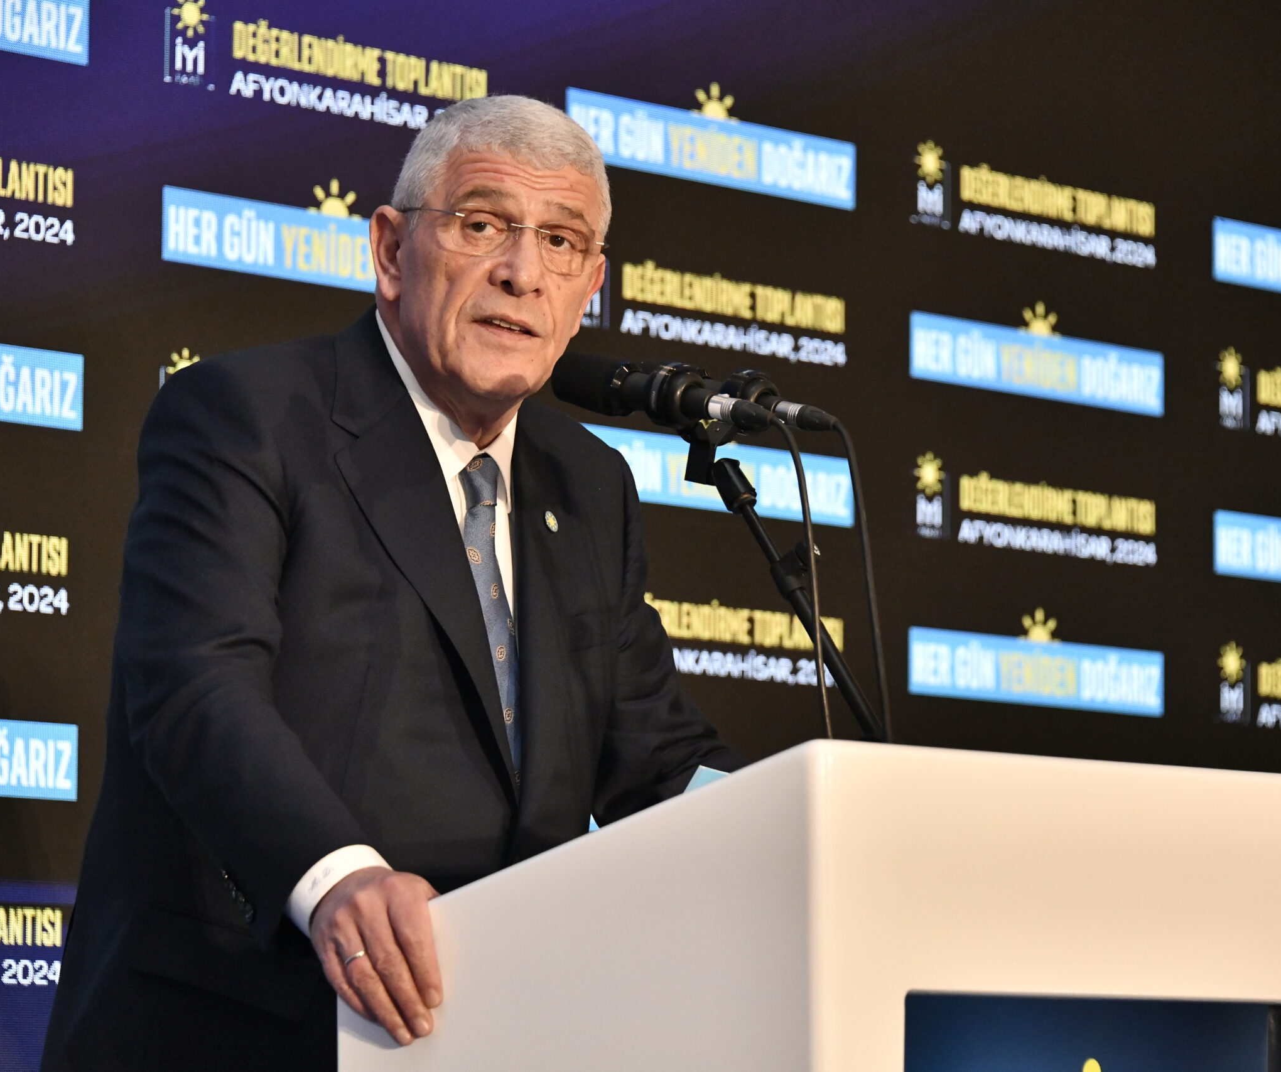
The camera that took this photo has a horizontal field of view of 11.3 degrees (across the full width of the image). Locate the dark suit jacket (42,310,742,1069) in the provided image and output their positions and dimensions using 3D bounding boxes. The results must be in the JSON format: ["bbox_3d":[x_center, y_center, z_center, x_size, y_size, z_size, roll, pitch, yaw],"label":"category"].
[{"bbox_3d":[-0.205,0.190,5.080,0.580,0.750,0.460,6,-9,-44],"label":"dark suit jacket"}]

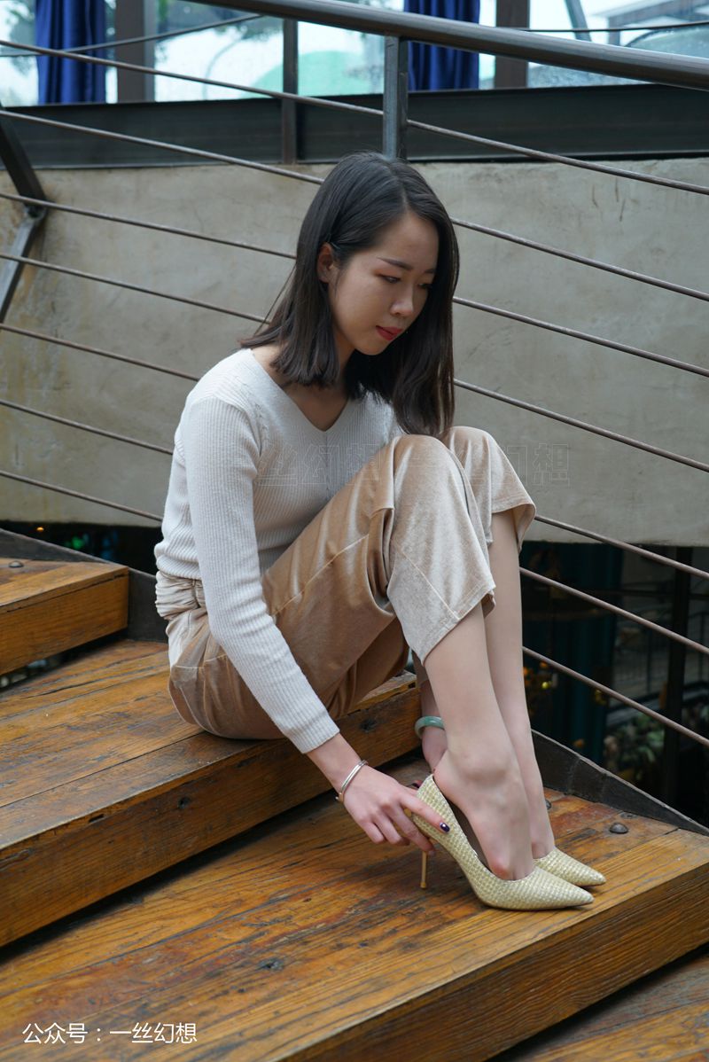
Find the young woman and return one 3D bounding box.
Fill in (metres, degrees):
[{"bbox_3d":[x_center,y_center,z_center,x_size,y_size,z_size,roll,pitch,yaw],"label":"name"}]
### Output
[{"bbox_3d":[0.058,-0.040,1.792,0.700,0.939,0.420,8,12,36],"label":"young woman"}]

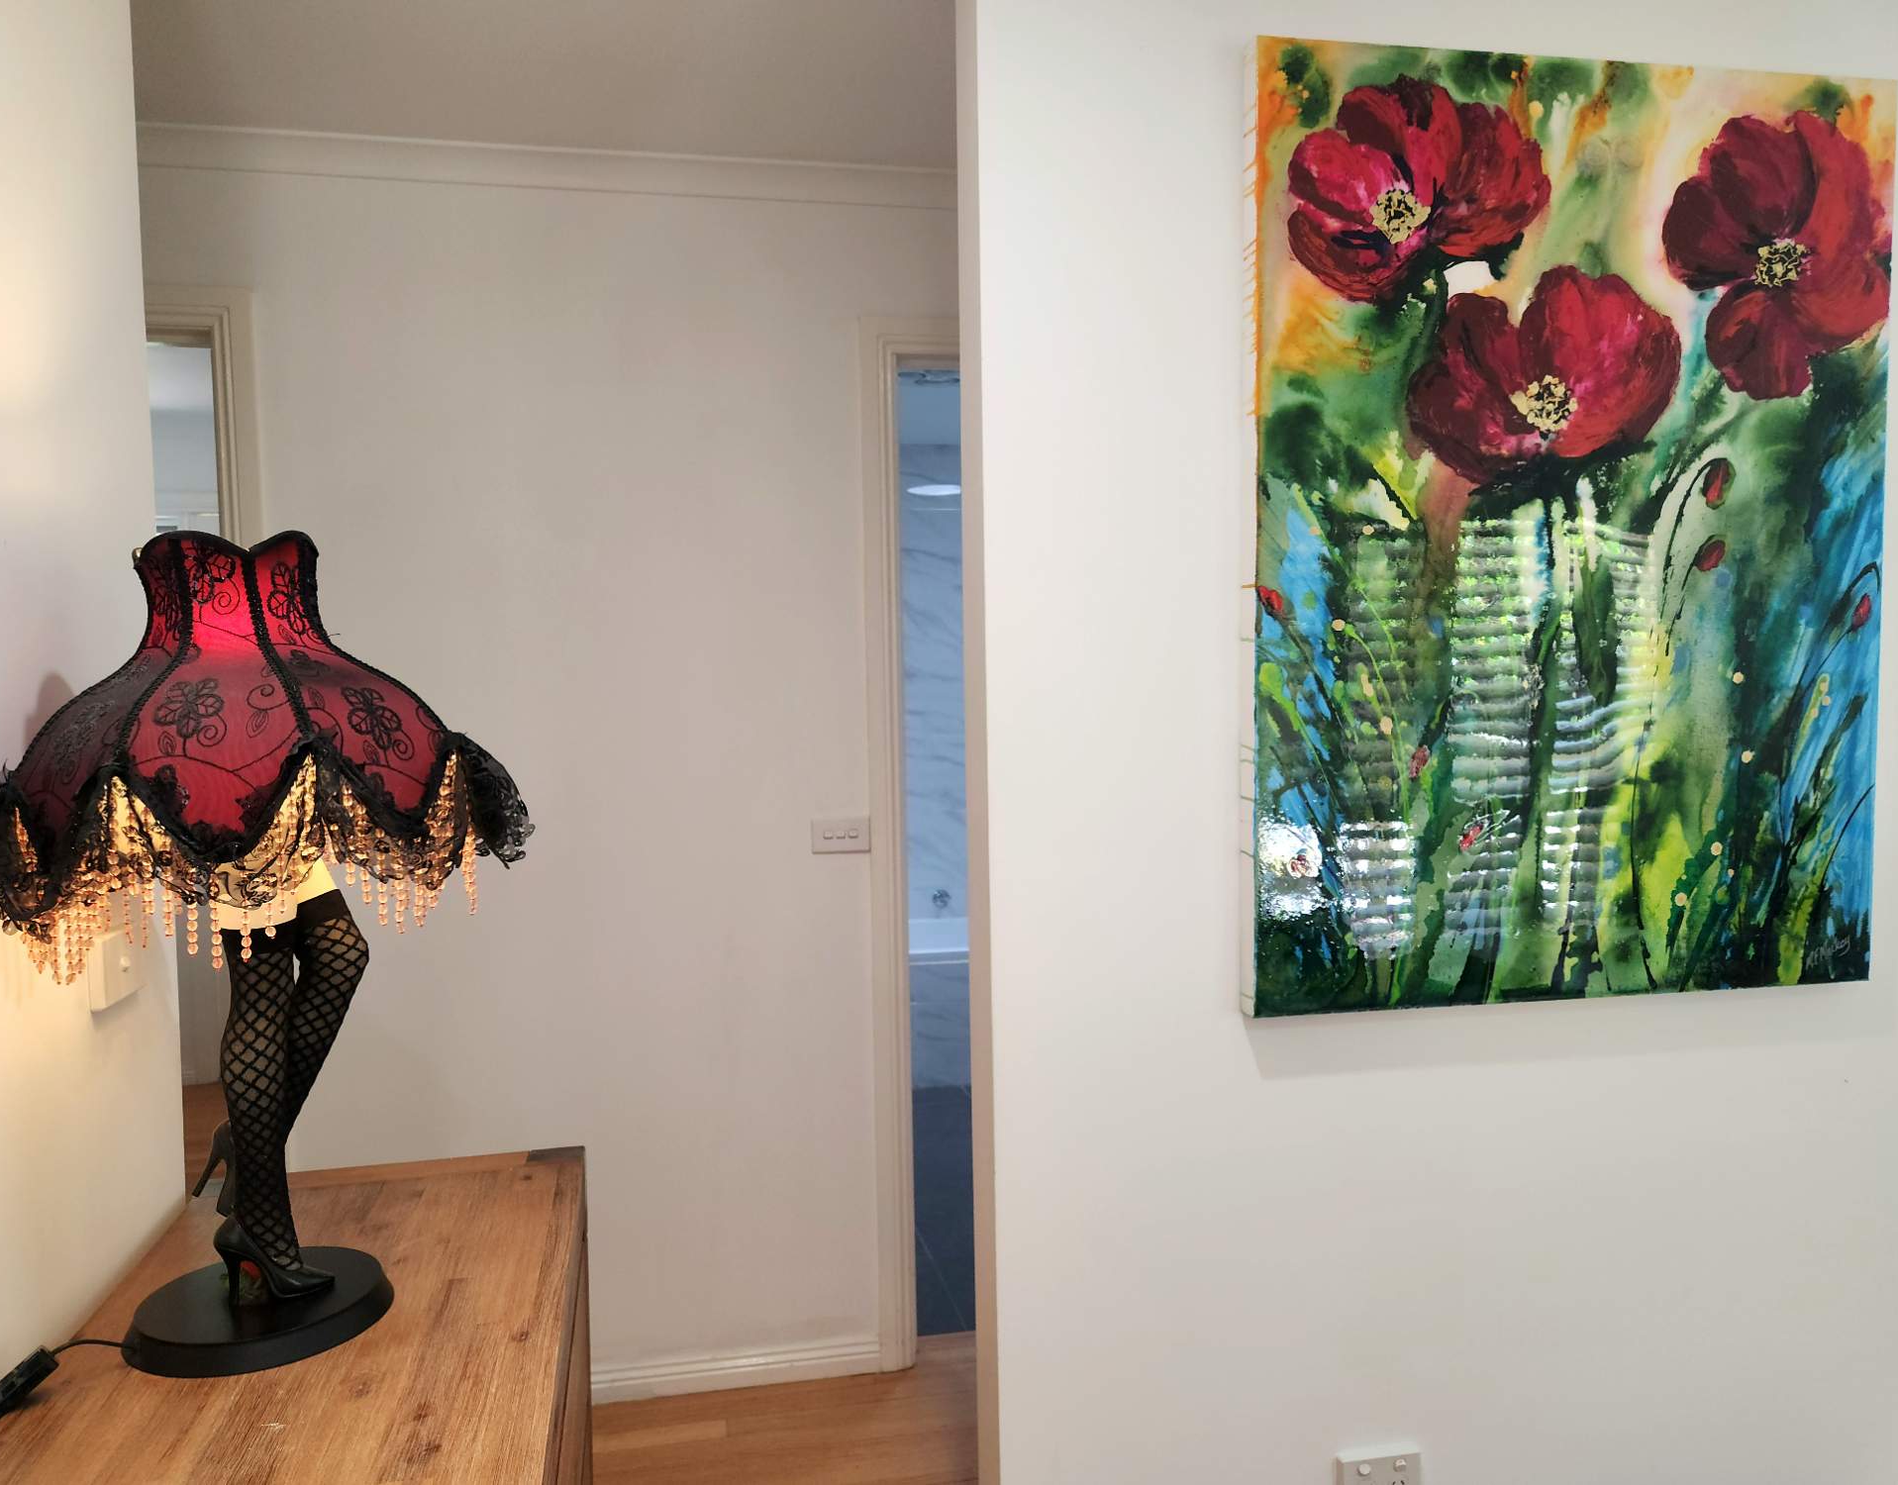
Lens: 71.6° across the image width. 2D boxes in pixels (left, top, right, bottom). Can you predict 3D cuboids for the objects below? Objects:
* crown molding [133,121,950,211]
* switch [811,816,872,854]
[{"bbox_3d":[-0.702,-1.062,2.432,1.500,0.055,0.055,-1,4,-11],"label":"crown molding"},{"bbox_3d":[-0.213,0.186,2.619,0.115,0.073,0.013,-1,4,-11],"label":"switch"}]

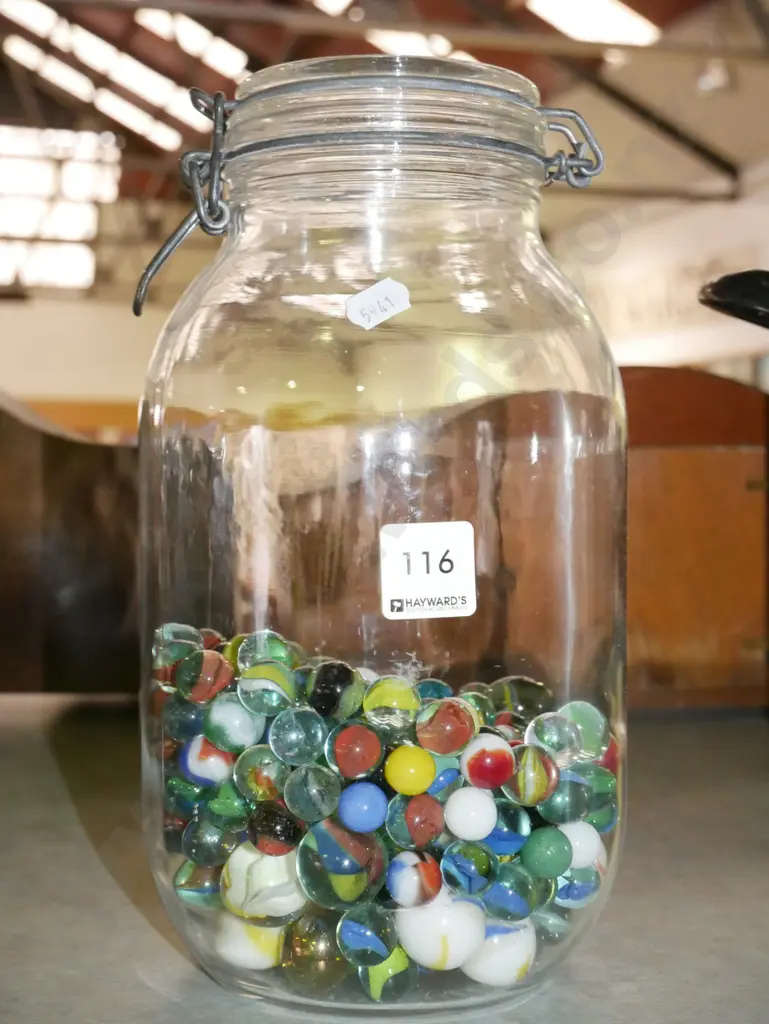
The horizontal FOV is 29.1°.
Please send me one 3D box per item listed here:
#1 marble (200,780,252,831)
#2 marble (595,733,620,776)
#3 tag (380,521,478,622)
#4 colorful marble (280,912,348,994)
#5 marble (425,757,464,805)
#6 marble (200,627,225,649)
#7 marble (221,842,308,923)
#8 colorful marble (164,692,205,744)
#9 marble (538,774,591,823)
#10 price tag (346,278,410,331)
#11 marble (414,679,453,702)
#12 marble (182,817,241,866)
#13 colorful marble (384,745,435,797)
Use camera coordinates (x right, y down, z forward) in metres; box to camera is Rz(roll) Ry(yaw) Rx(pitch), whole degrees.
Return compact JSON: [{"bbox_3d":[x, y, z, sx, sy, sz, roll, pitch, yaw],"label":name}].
[{"bbox_3d":[-0.047,0.088,0.443,0.016,0.016,0.016,0,6,0],"label":"marble"},{"bbox_3d":[0.069,0.078,0.477,0.016,0.016,0.016,0,6,0],"label":"marble"},{"bbox_3d":[0.012,0.016,0.408,0.026,0.027,0.001,-2,3,-9],"label":"tag"},{"bbox_3d":[-0.019,0.124,0.415,0.022,0.022,0.022,0,5,0],"label":"colorful marble"},{"bbox_3d":[0.015,0.075,0.421,0.016,0.016,0.016,0,5,0],"label":"marble"},{"bbox_3d":[-0.058,0.046,0.482,0.016,0.016,0.016,0,5,0],"label":"marble"},{"bbox_3d":[-0.034,0.106,0.422,0.025,0.025,0.025,0,5,0],"label":"marble"},{"bbox_3d":[-0.059,0.062,0.444,0.016,0.016,0.016,1,4,0],"label":"colorful marble"},{"bbox_3d":[0.052,0.083,0.427,0.016,0.016,0.016,0,5,0],"label":"marble"},{"bbox_3d":[-0.002,-0.055,0.389,0.017,0.010,0.001,-28,-12,-5],"label":"price tag"},{"bbox_3d":[0.015,0.062,0.482,0.016,0.016,0.016,0,5,0],"label":"marble"},{"bbox_3d":[-0.050,0.094,0.424,0.016,0.016,0.016,1,4,0],"label":"marble"},{"bbox_3d":[0.007,0.070,0.399,0.014,0.014,0.014,0,5,0],"label":"colorful marble"}]

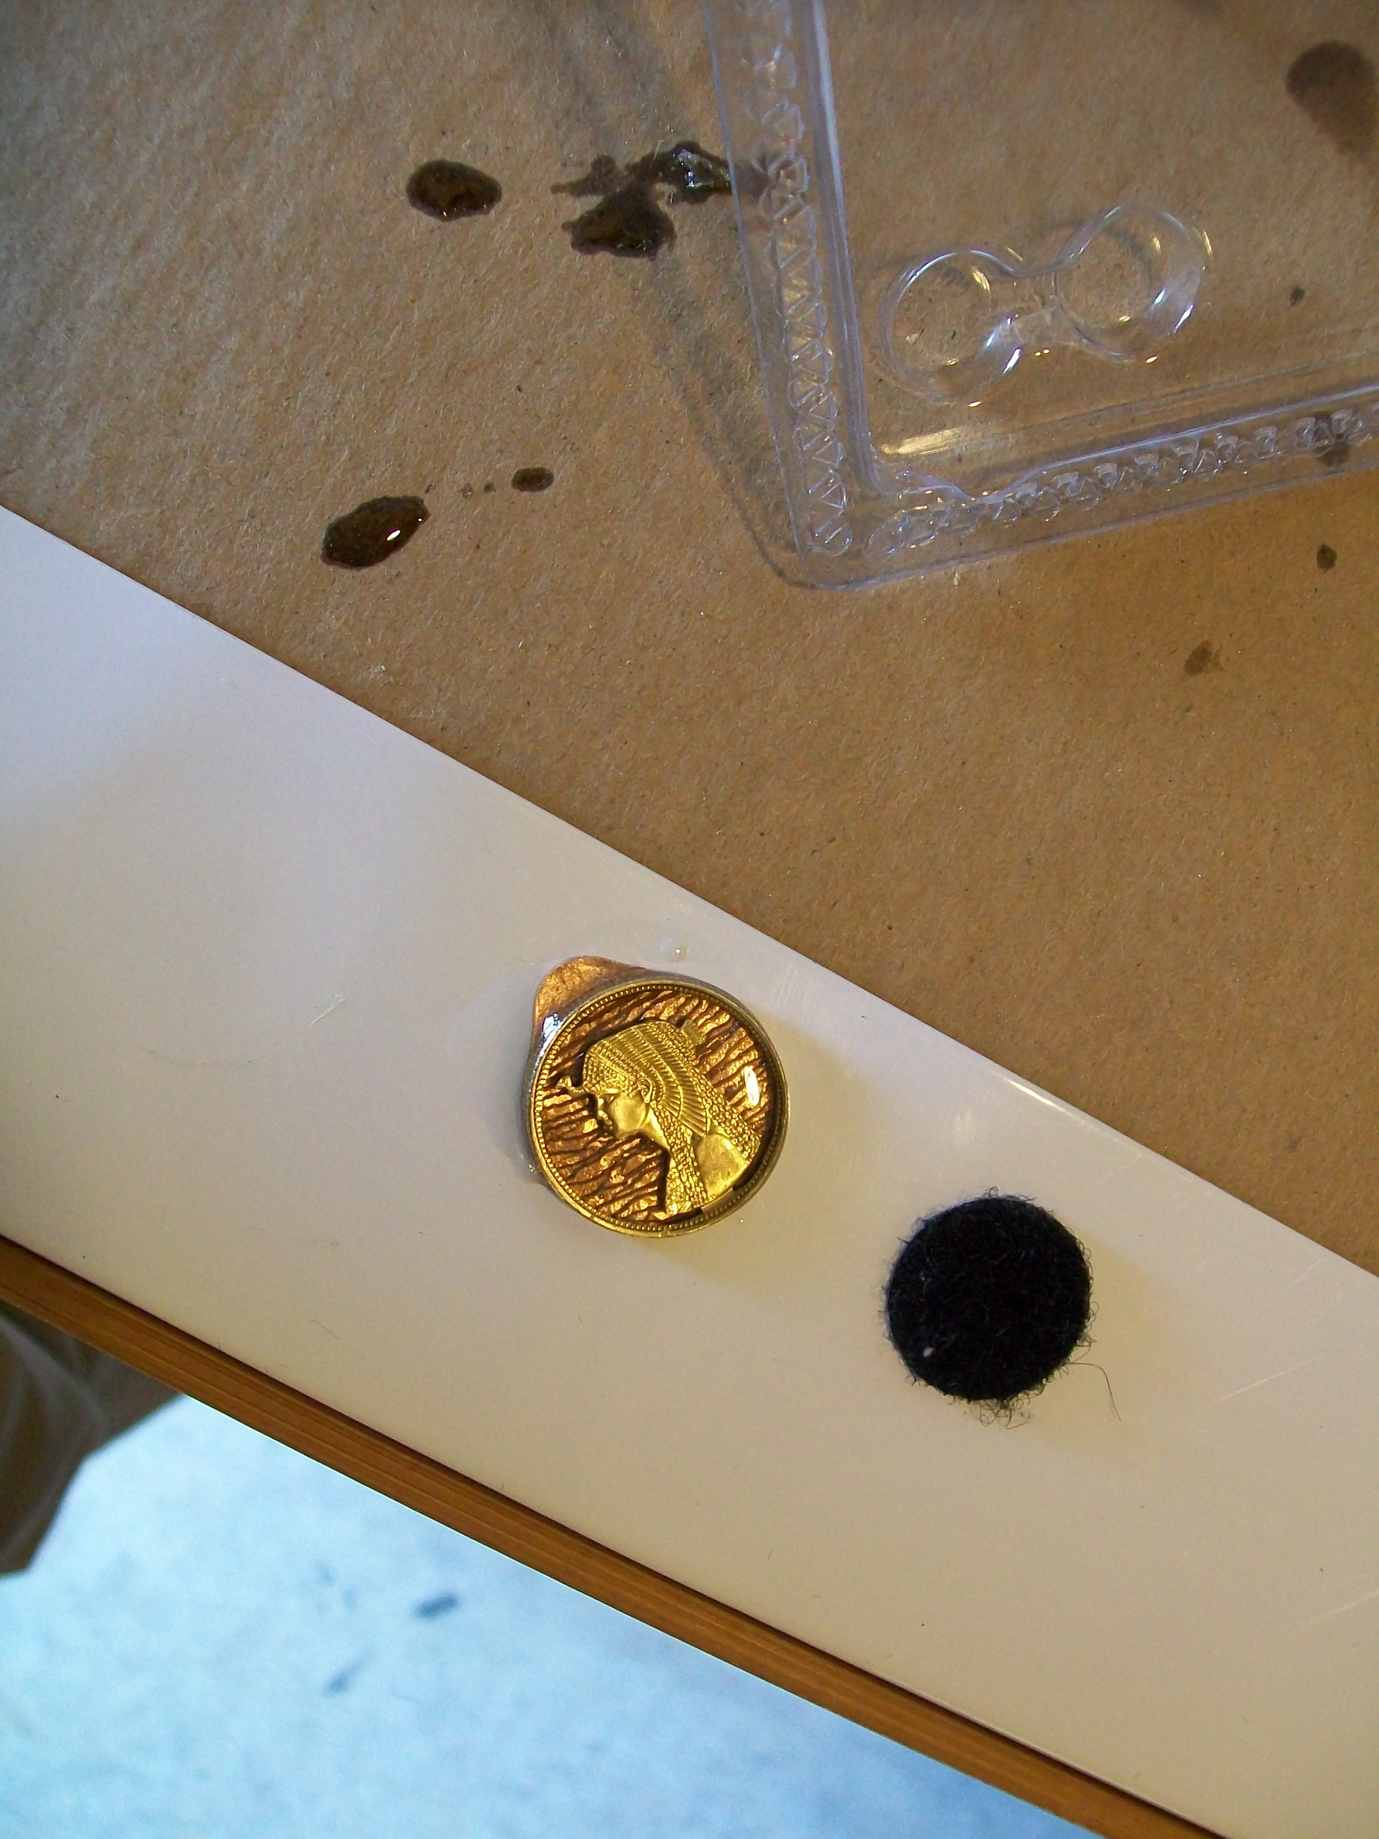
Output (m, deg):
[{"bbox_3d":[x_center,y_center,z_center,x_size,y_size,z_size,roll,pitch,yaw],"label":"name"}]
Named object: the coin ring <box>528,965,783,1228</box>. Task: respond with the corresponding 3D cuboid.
[{"bbox_3d":[-0.003,0.017,0.182,0.025,0.004,0.027,0,93,-7],"label":"coin ring"}]

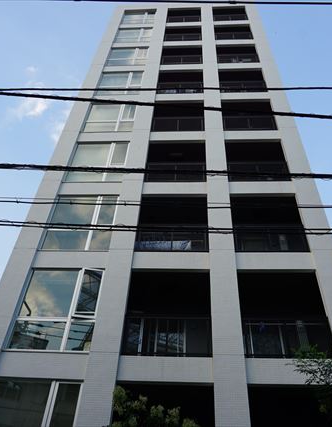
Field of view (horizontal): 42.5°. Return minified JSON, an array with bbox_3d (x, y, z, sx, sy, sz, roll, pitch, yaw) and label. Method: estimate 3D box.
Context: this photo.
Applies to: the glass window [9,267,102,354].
[{"bbox_3d":[-2.721,2.442,11.001,1.981,2.448,0.150,0,-47,4],"label":"glass window"}]

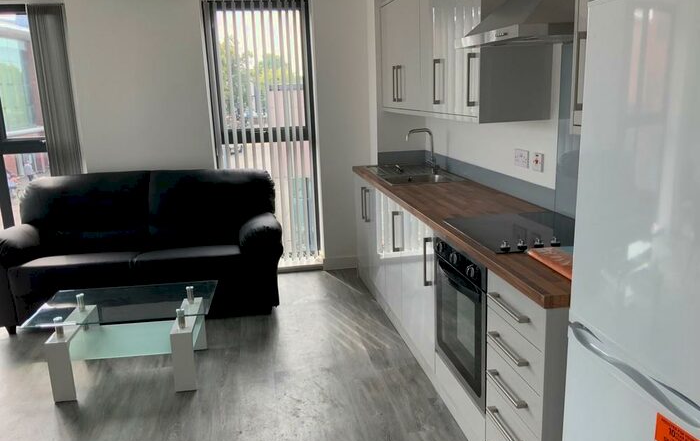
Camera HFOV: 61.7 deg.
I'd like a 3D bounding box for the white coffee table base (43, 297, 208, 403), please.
[{"bbox_3d":[-1.190,0.700,3.247,0.715,0.335,0.515,-3,13,-6],"label":"white coffee table base"}]

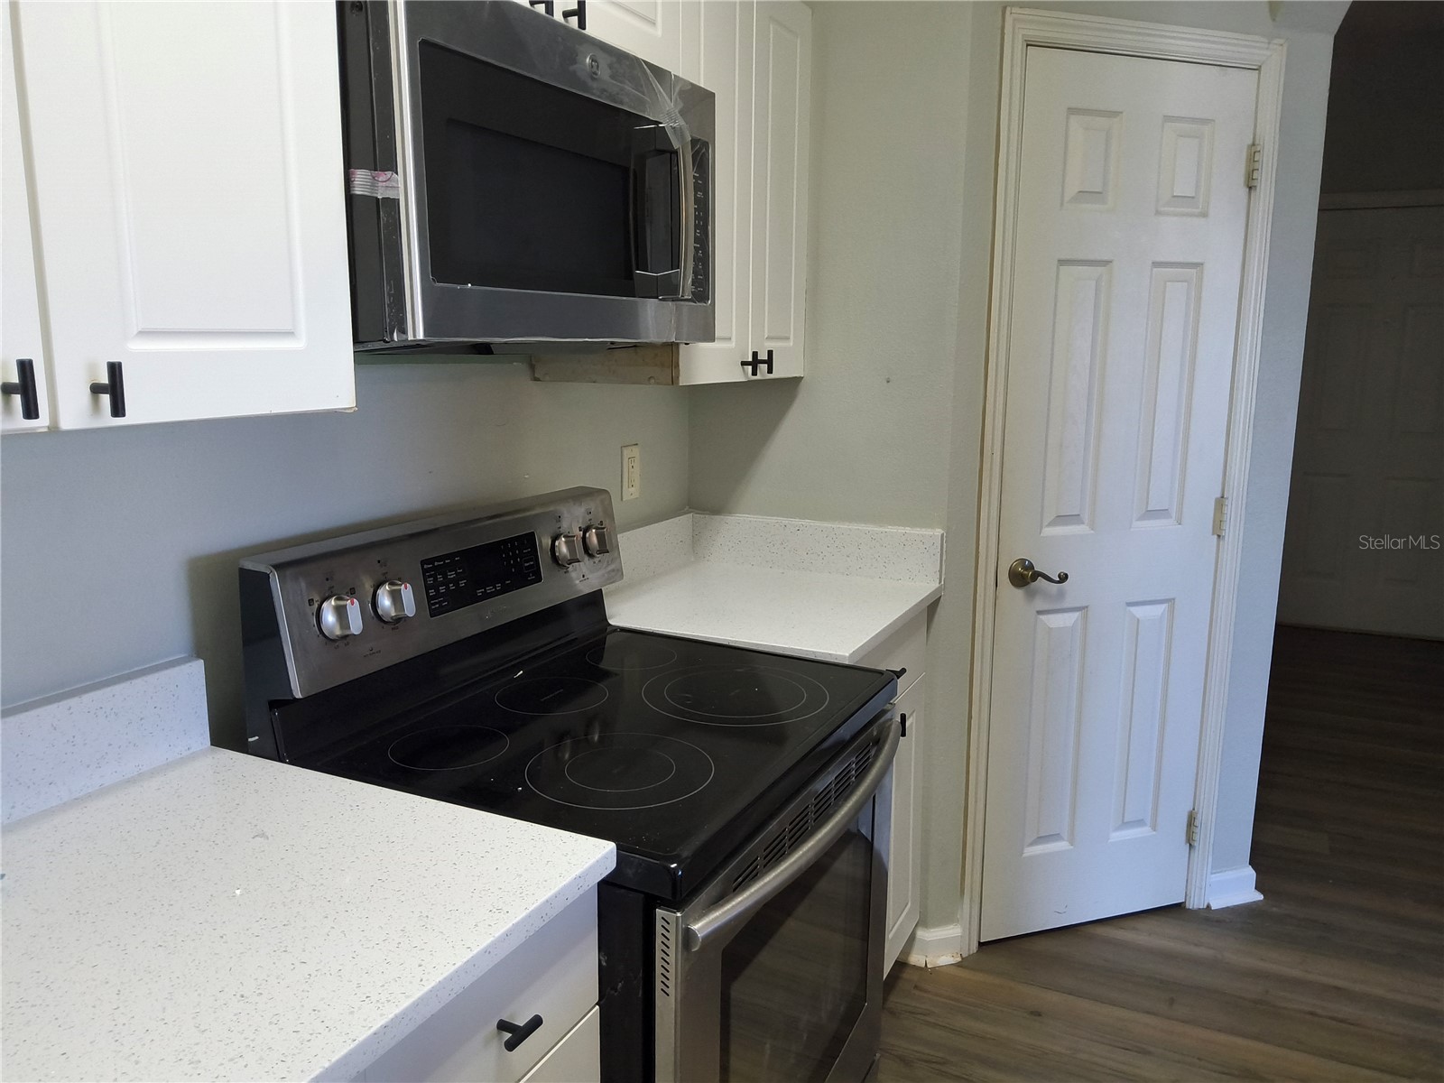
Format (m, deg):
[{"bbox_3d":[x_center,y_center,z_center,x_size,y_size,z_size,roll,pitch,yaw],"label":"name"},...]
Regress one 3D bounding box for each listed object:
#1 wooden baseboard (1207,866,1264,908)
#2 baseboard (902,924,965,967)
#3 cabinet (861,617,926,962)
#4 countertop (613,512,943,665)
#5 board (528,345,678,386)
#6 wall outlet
[{"bbox_3d":[1.346,0.901,2.736,0.172,0.096,0.030,-3,11,-17],"label":"wooden baseboard"},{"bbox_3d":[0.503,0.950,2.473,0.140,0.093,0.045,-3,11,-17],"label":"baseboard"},{"bbox_3d":[0.055,0.584,2.253,0.607,0.890,0.609,5,12,25],"label":"cabinet"},{"bbox_3d":[0.068,0.074,2.152,0.632,0.147,0.609,5,12,25],"label":"countertop"},{"bbox_3d":[-0.208,-0.321,1.881,0.303,0.078,0.018,5,12,25],"label":"board"},{"bbox_3d":[-0.196,-0.150,2.286,0.007,0.115,0.070,5,12,25],"label":"wall outlet"}]

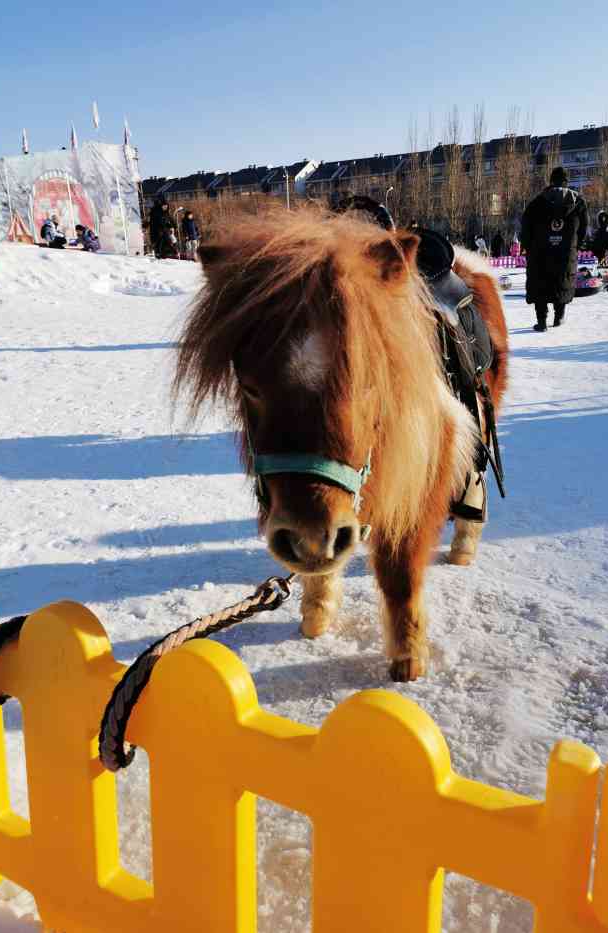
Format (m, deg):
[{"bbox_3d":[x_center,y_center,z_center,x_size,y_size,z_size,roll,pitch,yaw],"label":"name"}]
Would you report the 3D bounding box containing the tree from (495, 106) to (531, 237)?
[{"bbox_3d":[18.775,-25.715,65.498,3.550,12.480,3.550,-1,17,0],"label":"tree"}]

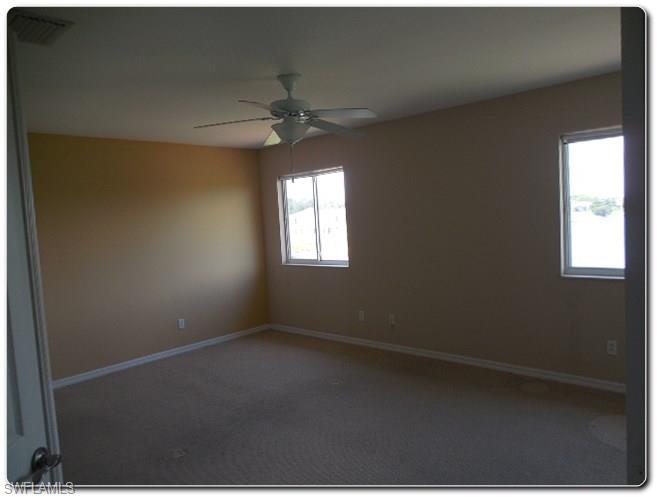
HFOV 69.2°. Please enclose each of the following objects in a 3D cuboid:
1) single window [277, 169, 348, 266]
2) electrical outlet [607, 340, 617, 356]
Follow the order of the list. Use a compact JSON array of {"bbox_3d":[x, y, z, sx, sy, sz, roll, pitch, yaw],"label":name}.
[{"bbox_3d":[-0.180,-0.363,5.903,1.140,1.160,0.110,0,5,43],"label":"single window"},{"bbox_3d":[2.221,0.781,3.734,0.071,0.116,0.014,0,5,43],"label":"electrical outlet"}]

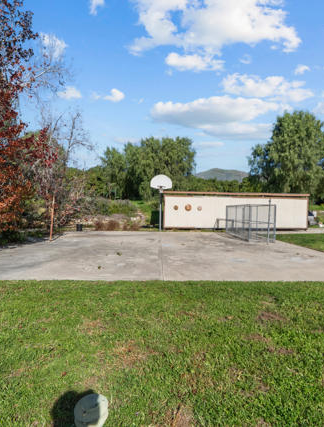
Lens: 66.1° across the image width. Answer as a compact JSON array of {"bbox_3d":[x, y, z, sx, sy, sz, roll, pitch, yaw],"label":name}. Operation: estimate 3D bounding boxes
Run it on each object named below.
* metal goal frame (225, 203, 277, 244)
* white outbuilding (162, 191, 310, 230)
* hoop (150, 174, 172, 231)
[{"bbox_3d":[4.900,0.460,14.200,1.320,1.770,4.350,1,1,1],"label":"metal goal frame"},{"bbox_3d":[5.800,-0.130,21.000,11.800,2.900,3.200,1,1,-6],"label":"white outbuilding"},{"bbox_3d":[-0.040,-0.700,17.100,1.450,3.850,1.200,1,1,0],"label":"hoop"}]

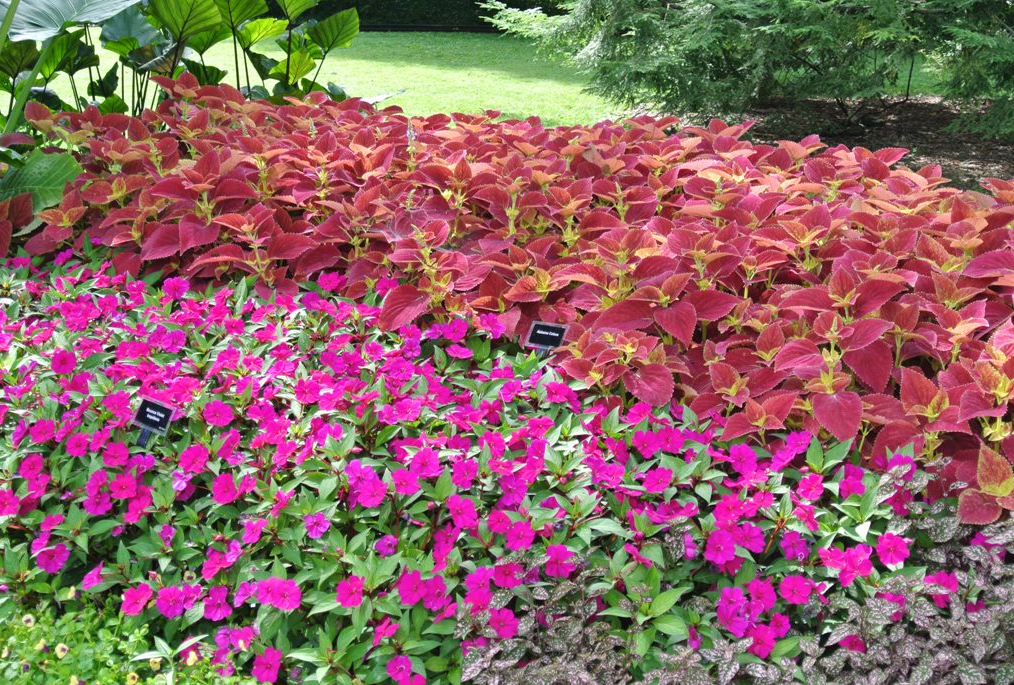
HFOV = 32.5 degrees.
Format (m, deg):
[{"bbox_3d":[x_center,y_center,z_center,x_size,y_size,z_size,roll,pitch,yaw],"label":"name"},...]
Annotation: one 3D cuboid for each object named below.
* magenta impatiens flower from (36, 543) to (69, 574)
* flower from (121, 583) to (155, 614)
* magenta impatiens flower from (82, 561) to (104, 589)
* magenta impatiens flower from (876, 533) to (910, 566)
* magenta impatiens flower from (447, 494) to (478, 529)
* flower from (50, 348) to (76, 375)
[{"bbox_3d":[-0.837,0.397,3.200,0.060,0.020,0.058,0,56,-1],"label":"magenta impatiens flower"},{"bbox_3d":[-0.664,0.460,3.120,0.058,0.021,0.060,6,56,21],"label":"flower"},{"bbox_3d":[-0.756,0.427,3.170,0.055,0.058,0.022,17,-21,49],"label":"magenta impatiens flower"},{"bbox_3d":[0.661,0.355,2.980,0.057,0.057,0.020,7,-13,21],"label":"magenta impatiens flower"},{"bbox_3d":[-0.083,0.316,3.250,0.058,0.020,0.062,-7,58,-27],"label":"magenta impatiens flower"},{"bbox_3d":[-1.047,0.045,4.100,0.065,0.060,0.025,-4,-8,-15],"label":"flower"}]

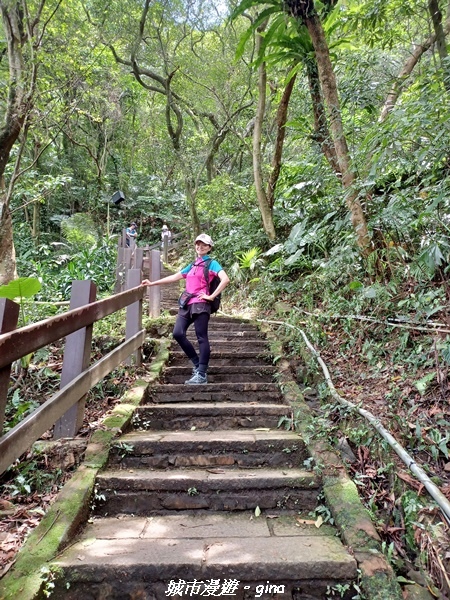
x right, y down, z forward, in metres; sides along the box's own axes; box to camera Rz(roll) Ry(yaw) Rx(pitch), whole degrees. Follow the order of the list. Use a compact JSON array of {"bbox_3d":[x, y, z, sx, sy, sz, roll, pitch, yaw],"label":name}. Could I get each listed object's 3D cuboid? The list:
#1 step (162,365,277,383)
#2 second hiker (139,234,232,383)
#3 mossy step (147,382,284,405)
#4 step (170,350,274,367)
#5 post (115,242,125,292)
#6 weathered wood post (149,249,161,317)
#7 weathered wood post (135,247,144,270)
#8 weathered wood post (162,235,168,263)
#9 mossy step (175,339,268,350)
[{"bbox_3d":[-0.050,0.915,5.241,1.340,0.190,0.400,0,-10,0],"label":"step"},{"bbox_3d":[-0.415,0.077,4.613,0.900,1.600,0.500,-5,-12,25],"label":"second hiker"},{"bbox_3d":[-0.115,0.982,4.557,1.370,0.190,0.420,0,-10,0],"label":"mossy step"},{"bbox_3d":[-0.050,0.782,5.673,1.320,0.185,0.380,0,-10,0],"label":"step"},{"bbox_3d":[-2.297,-0.653,9.478,0.130,1.077,0.130,3,-11,-15],"label":"post"},{"bbox_3d":[-1.128,-0.267,6.914,0.125,1.087,0.125,5,-12,-27],"label":"weathered wood post"},{"bbox_3d":[-1.562,-0.445,7.914,0.130,1.031,0.130,2,-11,-12],"label":"weathered wood post"},{"bbox_3d":[-2.017,-1.717,14.760,0.135,1.004,0.135,3,-11,-15],"label":"weathered wood post"},{"bbox_3d":[-0.045,0.682,6.149,1.280,0.170,0.380,0,-10,0],"label":"mossy step"}]

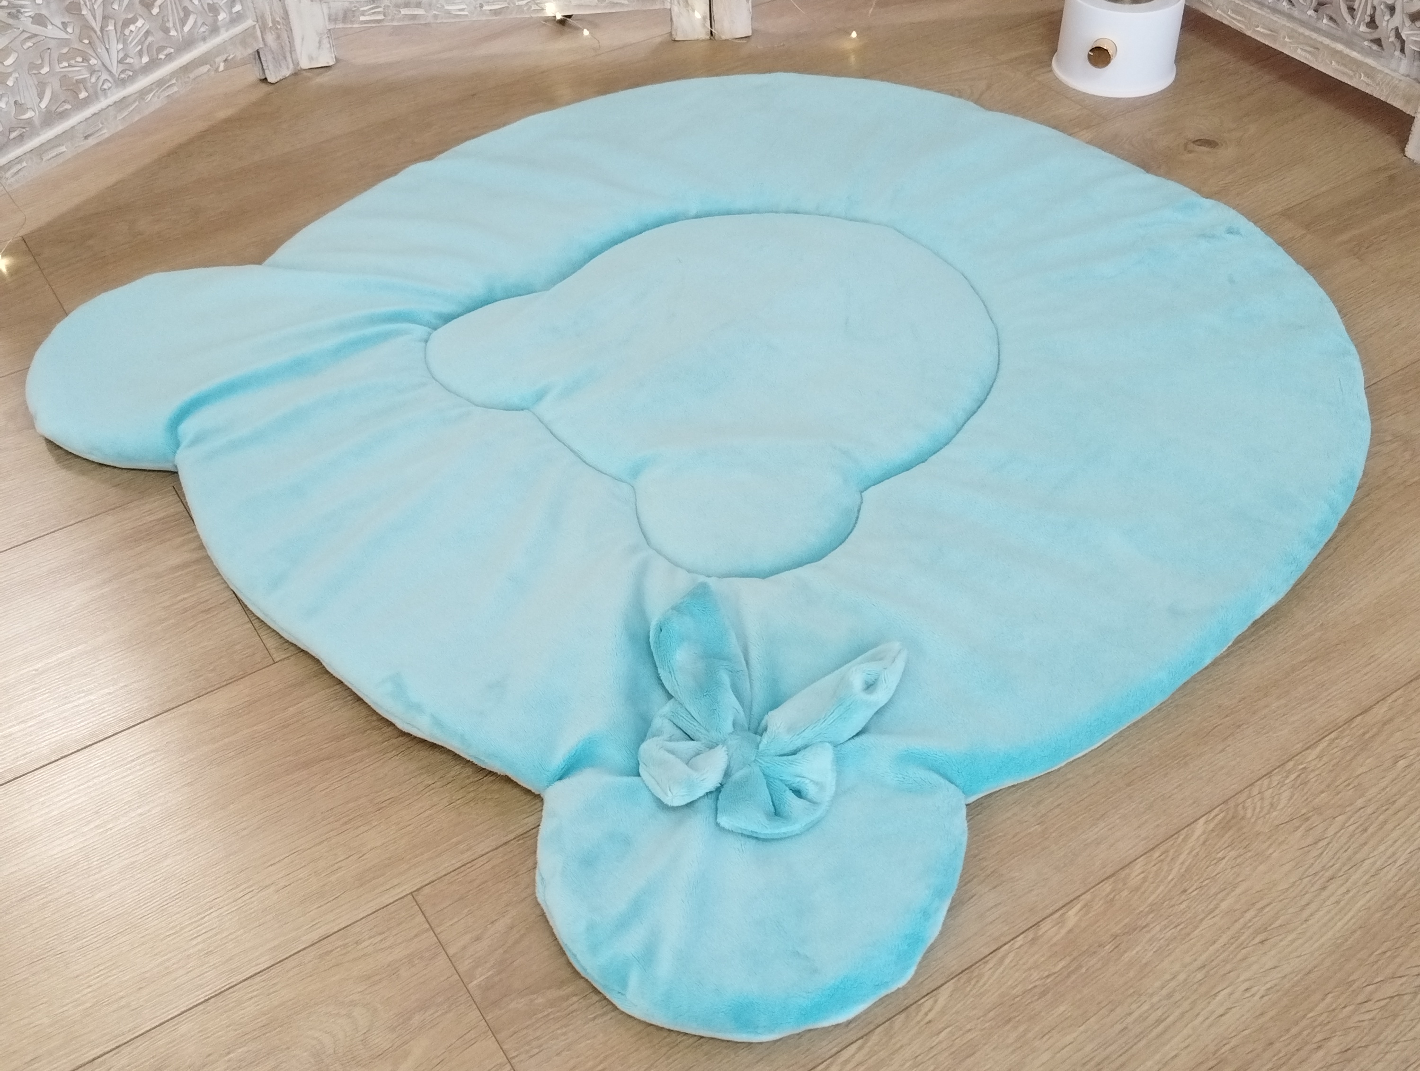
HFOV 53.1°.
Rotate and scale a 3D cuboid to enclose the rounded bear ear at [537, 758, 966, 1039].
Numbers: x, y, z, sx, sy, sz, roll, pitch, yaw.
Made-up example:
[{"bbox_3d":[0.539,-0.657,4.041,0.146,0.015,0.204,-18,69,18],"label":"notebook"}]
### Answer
[{"bbox_3d":[0.023,0.207,0.842,0.266,0.045,0.175,1,44,3],"label":"rounded bear ear"}]

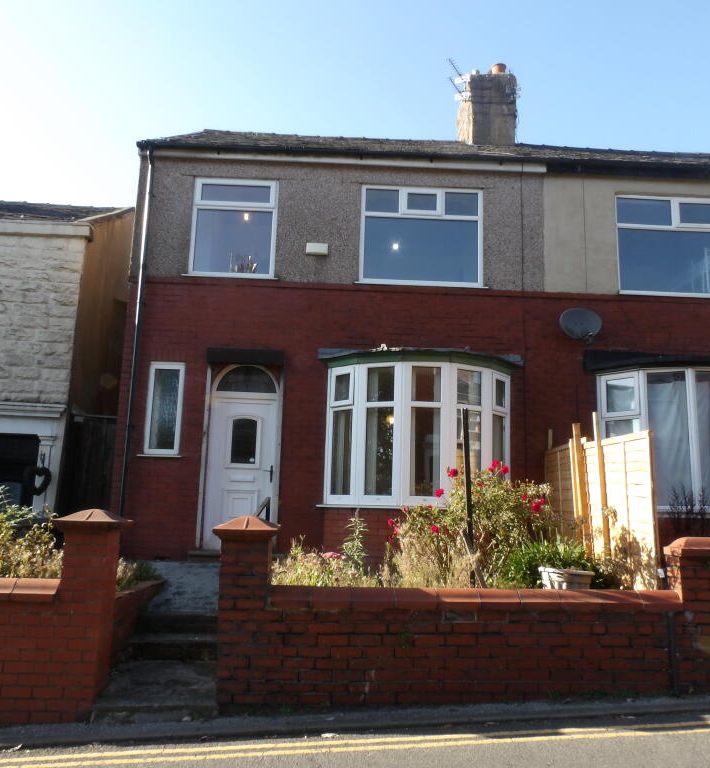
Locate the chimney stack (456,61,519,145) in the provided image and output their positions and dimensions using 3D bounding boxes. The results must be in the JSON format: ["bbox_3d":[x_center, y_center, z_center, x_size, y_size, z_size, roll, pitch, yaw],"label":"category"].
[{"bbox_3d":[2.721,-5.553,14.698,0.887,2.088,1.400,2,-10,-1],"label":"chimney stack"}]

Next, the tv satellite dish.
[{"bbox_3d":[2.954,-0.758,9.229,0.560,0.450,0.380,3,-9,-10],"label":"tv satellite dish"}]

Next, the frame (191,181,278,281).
[{"bbox_3d":[-1.637,-2.137,9.643,1.150,1.370,0.100,2,-9,-3],"label":"frame"}]

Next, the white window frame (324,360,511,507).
[{"bbox_3d":[0.869,0.640,8.862,2.420,1.750,0.700,2,-9,-3],"label":"white window frame"}]

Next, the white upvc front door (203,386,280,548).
[{"bbox_3d":[-1.476,1.120,9.311,0.955,2.023,0.100,2,-10,-1],"label":"white upvc front door"}]

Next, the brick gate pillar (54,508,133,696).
[{"bbox_3d":[-1.963,1.611,5.231,0.478,1.352,0.460,2,-10,-1],"label":"brick gate pillar"}]

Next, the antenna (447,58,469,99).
[{"bbox_3d":[1.959,-5.704,13.357,0.360,0.520,0.820,-4,-10,27],"label":"antenna"}]

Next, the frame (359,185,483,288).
[{"bbox_3d":[0.930,-2.050,9.846,1.695,1.423,0.120,2,-10,-1],"label":"frame"}]

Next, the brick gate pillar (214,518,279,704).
[{"bbox_3d":[-0.817,1.649,5.255,0.464,1.329,0.460,2,-10,-1],"label":"brick gate pillar"}]

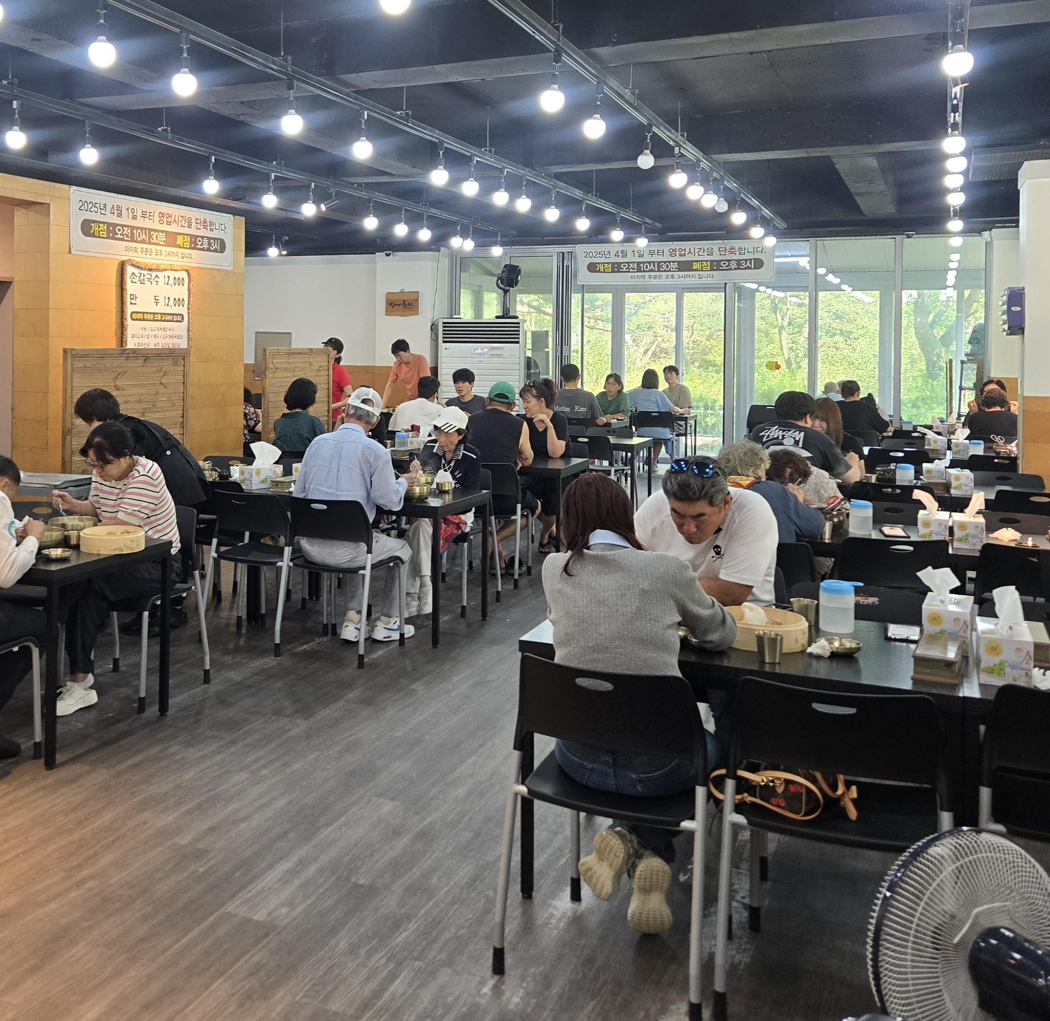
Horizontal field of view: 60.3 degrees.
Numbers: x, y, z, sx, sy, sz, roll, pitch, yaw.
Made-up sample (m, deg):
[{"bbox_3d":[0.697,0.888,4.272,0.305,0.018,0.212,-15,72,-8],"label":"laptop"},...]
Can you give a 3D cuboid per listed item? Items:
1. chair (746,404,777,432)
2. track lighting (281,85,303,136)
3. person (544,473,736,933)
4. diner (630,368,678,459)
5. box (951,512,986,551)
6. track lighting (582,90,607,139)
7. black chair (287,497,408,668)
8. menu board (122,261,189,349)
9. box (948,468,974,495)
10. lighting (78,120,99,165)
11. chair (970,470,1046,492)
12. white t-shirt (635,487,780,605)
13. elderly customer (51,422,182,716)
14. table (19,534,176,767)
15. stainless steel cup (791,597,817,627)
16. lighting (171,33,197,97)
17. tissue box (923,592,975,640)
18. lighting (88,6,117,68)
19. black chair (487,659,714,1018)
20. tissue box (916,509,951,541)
[{"bbox_3d":[2.430,-0.625,8.750,0.490,0.800,0.500,4,9,25],"label":"chair"},{"bbox_3d":[-1.084,-1.858,4.200,0.100,0.240,0.100,1,9,0],"label":"track lighting"},{"bbox_3d":[0.330,0.520,2.580,0.480,1.240,0.700,3,8,22],"label":"person"},{"bbox_3d":[1.699,-1.160,11.600,0.500,1.320,0.700,5,10,23],"label":"diner"},{"bbox_3d":[1.966,0.094,3.995,0.123,0.120,0.190,4,8,23],"label":"box"},{"bbox_3d":[0.340,-1.942,4.450,0.103,0.235,0.103,3,8,22],"label":"track lighting"},{"bbox_3d":[-0.966,0.337,4.770,0.500,0.810,0.470,4,8,23],"label":"black chair"},{"bbox_3d":[-3.400,-1.860,8.420,0.060,0.880,0.770,4,8,23],"label":"menu board"},{"bbox_3d":[2.650,-0.171,5.500,0.125,0.122,0.175,3,8,22],"label":"box"},{"bbox_3d":[-2.373,-2.000,4.920,0.100,0.240,0.100,1,9,0],"label":"lighting"},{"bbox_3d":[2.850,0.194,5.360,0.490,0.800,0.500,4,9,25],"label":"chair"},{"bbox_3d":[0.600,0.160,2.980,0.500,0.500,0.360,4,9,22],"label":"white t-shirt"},{"bbox_3d":[-1.870,0.235,4.120,0.470,1.240,0.700,4,8,23],"label":"elderly customer"},{"bbox_3d":[-2.140,0.500,3.800,1.170,0.740,0.590,4,10,22],"label":"table"},{"bbox_3d":[0.823,0.299,2.665,0.073,0.070,0.073,4,9,25],"label":"stainless steel cup"},{"bbox_3d":[-1.385,-1.815,3.680,0.097,0.245,0.097,4,9,25],"label":"lighting"},{"bbox_3d":[1.243,0.333,2.660,0.124,0.123,0.182,3,8,22],"label":"tissue box"},{"bbox_3d":[-1.520,-1.700,3.250,0.092,0.210,0.092,4,8,23],"label":"lighting"},{"bbox_3d":[0.246,0.756,2.376,0.500,0.790,0.480,4,10,22],"label":"black chair"},{"bbox_3d":[1.840,0.079,4.080,0.123,0.120,0.190,4,8,23],"label":"tissue box"}]

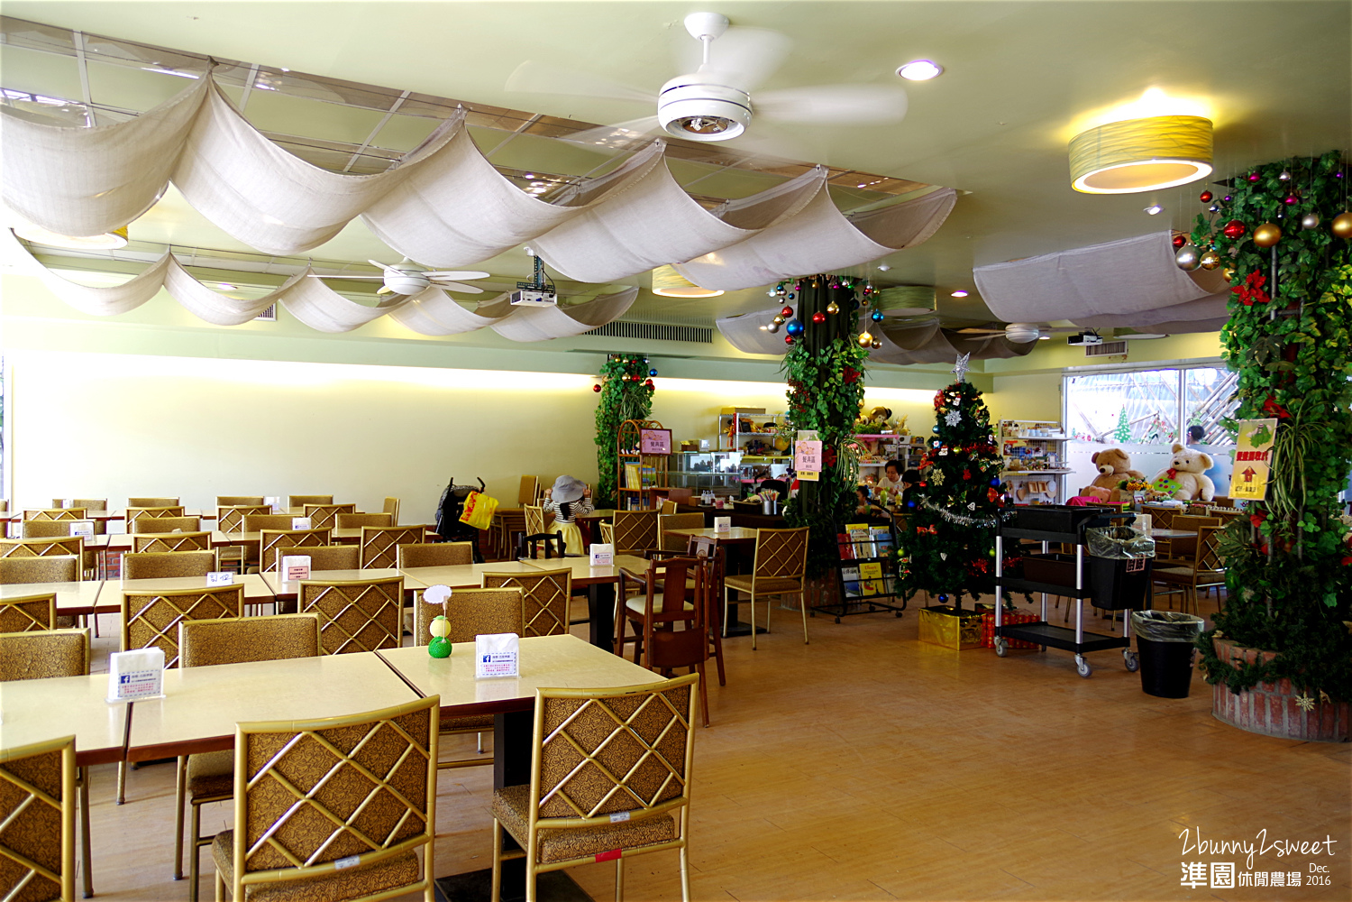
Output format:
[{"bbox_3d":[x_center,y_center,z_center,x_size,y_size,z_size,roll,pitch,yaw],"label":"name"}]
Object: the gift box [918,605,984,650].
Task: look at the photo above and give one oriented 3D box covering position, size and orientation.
[{"bbox_3d":[2.026,1.293,6.630,0.290,0.235,0.420,1,1,-27],"label":"gift box"}]

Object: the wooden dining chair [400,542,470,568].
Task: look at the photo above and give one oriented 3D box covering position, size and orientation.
[{"bbox_3d":[-1.291,0.957,4.995,0.460,0.843,0.500,1,1,-26],"label":"wooden dining chair"}]

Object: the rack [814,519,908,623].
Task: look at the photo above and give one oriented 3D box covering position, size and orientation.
[{"bbox_3d":[1.523,0.945,7.587,0.680,0.900,0.360,1,1,-28],"label":"rack"}]

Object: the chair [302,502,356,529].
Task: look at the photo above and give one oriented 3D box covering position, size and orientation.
[{"bbox_3d":[-3.354,0.917,8.644,0.460,0.855,0.510,1,1,-29],"label":"chair"}]

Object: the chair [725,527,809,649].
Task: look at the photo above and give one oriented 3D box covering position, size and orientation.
[{"bbox_3d":[0.683,1.012,6.887,0.460,0.869,0.510,0,1,-27],"label":"chair"}]

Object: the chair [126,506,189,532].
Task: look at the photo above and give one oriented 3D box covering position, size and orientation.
[{"bbox_3d":[-4.725,0.922,8.194,0.460,0.860,0.530,0,0,-28],"label":"chair"}]

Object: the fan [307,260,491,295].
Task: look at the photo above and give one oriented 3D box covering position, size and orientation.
[{"bbox_3d":[-1.939,-1.367,6.500,1.380,0.440,1.380,0,0,-30],"label":"fan"}]

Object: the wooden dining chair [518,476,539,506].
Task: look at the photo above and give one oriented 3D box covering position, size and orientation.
[{"bbox_3d":[-2.026,0.734,11.133,0.530,0.860,0.460,0,0,-32],"label":"wooden dining chair"}]

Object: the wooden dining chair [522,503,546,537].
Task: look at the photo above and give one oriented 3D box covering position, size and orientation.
[{"bbox_3d":[-1.121,0.930,8.352,0.500,0.843,0.460,1,1,-29],"label":"wooden dining chair"}]

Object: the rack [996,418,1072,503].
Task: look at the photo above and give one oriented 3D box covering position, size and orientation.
[{"bbox_3d":[4.884,0.492,12.197,1.050,1.819,0.380,1,1,-27],"label":"rack"}]

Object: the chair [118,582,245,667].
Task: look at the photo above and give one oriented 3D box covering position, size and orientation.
[{"bbox_3d":[-2.172,1.002,3.987,0.460,0.869,0.510,0,1,-28],"label":"chair"}]

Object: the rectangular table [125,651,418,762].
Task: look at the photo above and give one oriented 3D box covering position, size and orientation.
[{"bbox_3d":[-1.106,1.038,2.479,0.670,0.758,0.745,0,0,-30],"label":"rectangular table"}]

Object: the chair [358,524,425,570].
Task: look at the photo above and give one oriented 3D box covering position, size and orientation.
[{"bbox_3d":[-2.026,0.935,6.377,0.460,0.843,0.500,1,1,-25],"label":"chair"}]

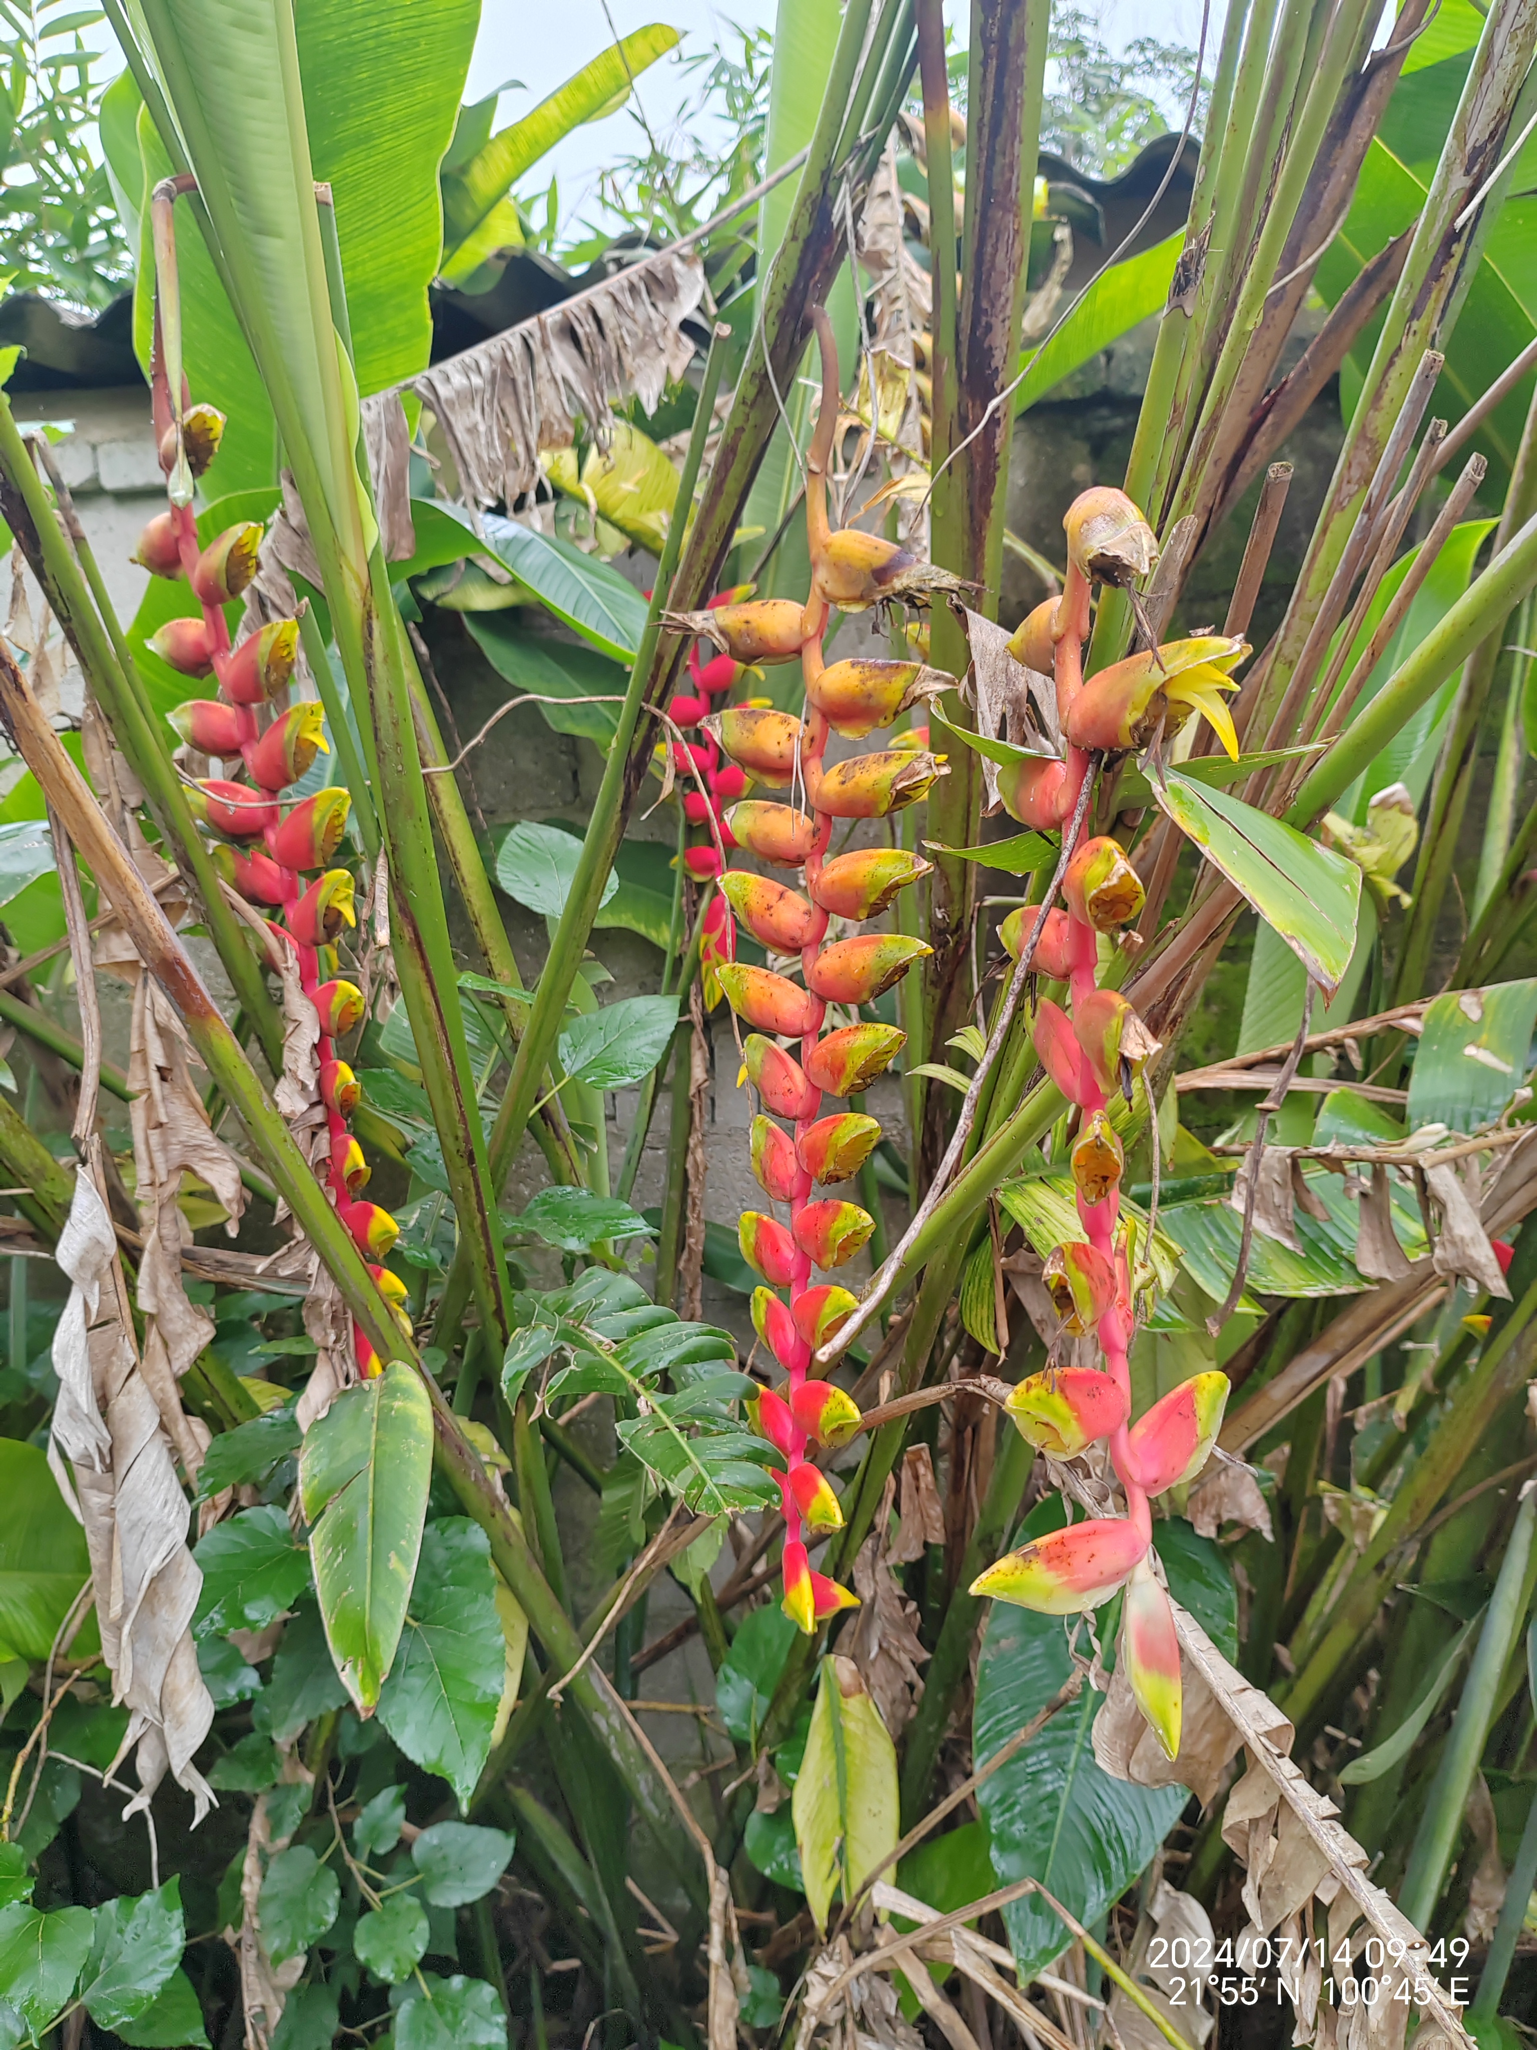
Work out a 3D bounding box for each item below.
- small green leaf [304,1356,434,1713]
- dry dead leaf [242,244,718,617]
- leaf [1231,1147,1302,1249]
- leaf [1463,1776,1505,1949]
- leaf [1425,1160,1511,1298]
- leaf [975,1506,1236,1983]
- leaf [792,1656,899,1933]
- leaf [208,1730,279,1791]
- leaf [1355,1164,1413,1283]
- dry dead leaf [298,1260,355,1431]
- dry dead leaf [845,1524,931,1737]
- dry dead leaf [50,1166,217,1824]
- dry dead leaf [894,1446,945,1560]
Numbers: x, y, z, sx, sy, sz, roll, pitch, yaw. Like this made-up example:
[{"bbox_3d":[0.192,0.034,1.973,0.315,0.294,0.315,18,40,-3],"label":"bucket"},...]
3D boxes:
[{"bbox_3d":[-0.256,0.326,1.020,0.082,0.226,0.040,4,-6,-6],"label":"small green leaf"},{"bbox_3d":[-0.273,-0.551,1.500,0.526,0.188,0.090,-24,3,-3],"label":"dry dead leaf"},{"bbox_3d":[0.395,0.138,1.270,0.053,0.085,0.025,-5,3,6],"label":"leaf"},{"bbox_3d":[0.636,0.742,1.420,0.043,0.154,0.030,3,7,17],"label":"leaf"},{"bbox_3d":[0.533,0.156,1.220,0.051,0.110,0.030,-20,6,16],"label":"leaf"},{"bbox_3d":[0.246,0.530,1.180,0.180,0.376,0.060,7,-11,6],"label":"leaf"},{"bbox_3d":[0.057,0.578,1.200,0.079,0.208,0.040,1,7,0],"label":"leaf"},{"bbox_3d":[-0.461,0.645,1.400,0.065,0.053,0.030,0,7,-6],"label":"leaf"},{"bbox_3d":[0.493,0.158,1.280,0.046,0.095,0.022,-4,3,11],"label":"leaf"},{"bbox_3d":[-0.310,0.225,1.120,0.038,0.119,0.035,3,3,-6],"label":"dry dead leaf"},{"bbox_3d":[0.098,0.494,1.300,0.070,0.169,0.045,1,7,0],"label":"dry dead leaf"},{"bbox_3d":[-0.429,0.318,1.080,0.091,0.441,0.075,-7,3,-6],"label":"dry dead leaf"},{"bbox_3d":[0.124,0.393,1.320,0.045,0.097,0.025,1,7,0],"label":"dry dead leaf"}]

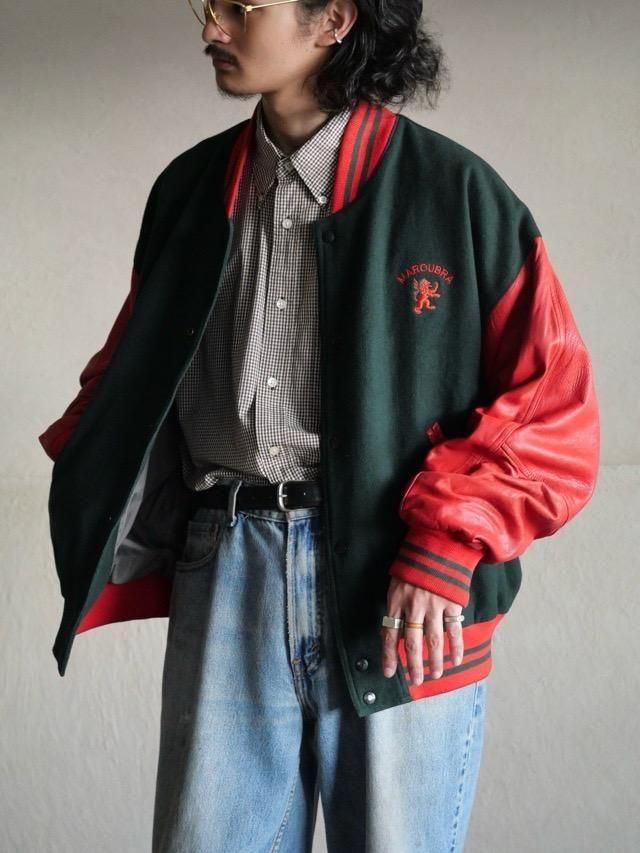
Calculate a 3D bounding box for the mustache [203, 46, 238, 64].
[{"bbox_3d":[-0.118,-0.431,2.060,0.022,0.017,0.055,-2,3,-37],"label":"mustache"}]

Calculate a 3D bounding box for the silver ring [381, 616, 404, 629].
[{"bbox_3d":[0.077,0.212,1.920,0.022,0.011,0.022,1,2,18],"label":"silver ring"}]

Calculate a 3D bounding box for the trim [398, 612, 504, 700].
[{"bbox_3d":[0.151,0.263,2.040,0.170,0.080,0.065,-2,3,-37],"label":"trim"}]

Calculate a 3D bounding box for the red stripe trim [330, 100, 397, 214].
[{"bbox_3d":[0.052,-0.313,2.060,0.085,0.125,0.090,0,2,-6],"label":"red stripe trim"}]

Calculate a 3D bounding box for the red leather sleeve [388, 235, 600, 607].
[{"bbox_3d":[0.197,-0.007,2.000,0.200,0.420,0.270,1,3,30],"label":"red leather sleeve"}]

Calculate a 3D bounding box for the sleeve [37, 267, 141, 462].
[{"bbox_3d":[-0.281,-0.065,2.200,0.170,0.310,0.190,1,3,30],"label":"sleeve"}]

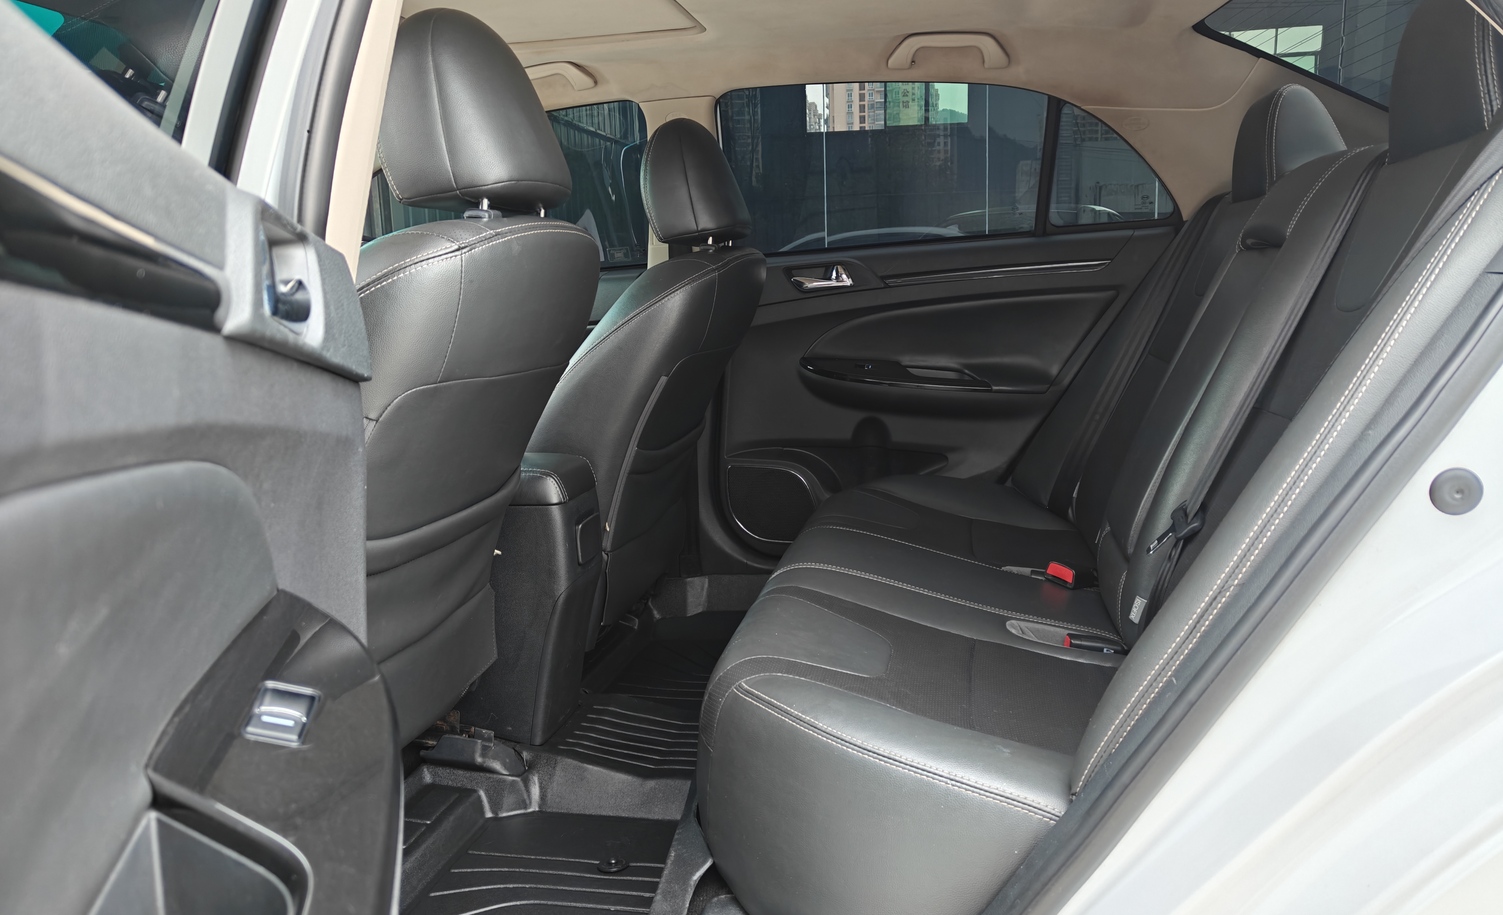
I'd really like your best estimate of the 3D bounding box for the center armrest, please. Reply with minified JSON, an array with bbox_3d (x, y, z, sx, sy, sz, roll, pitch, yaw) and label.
[{"bbox_3d":[-0.407,0.028,1.656,0.300,0.066,0.165,1,11,12],"label":"center armrest"}]

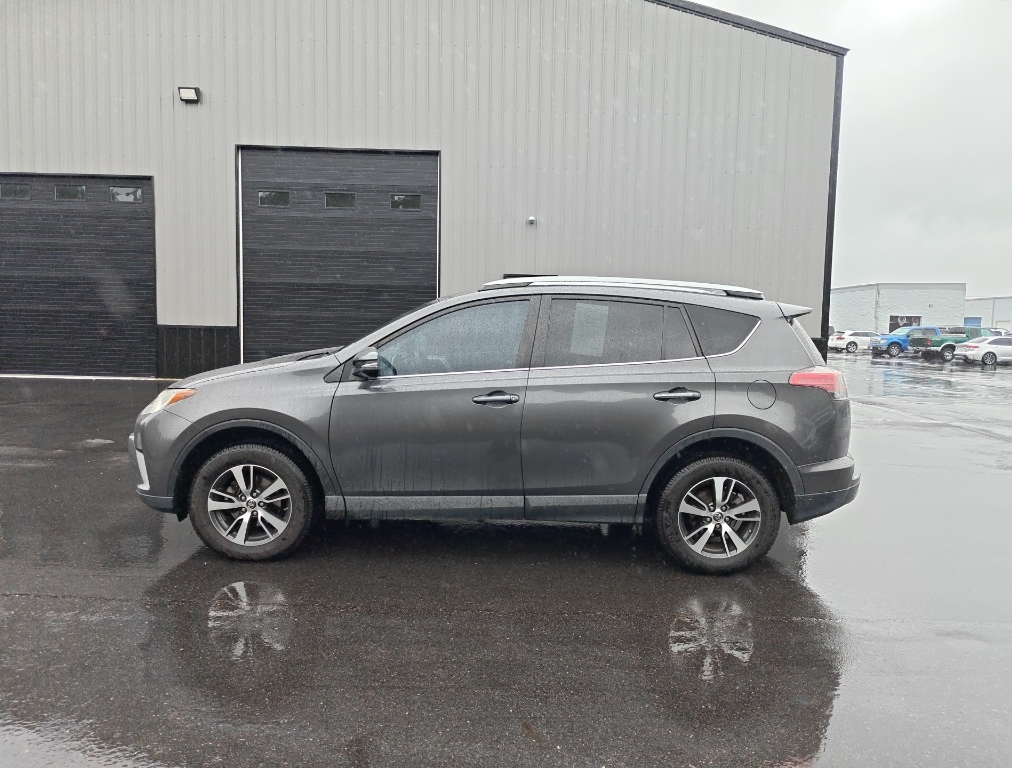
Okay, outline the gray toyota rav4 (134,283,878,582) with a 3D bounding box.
[{"bbox_3d":[-0.095,0.153,4.725,4.610,1.705,1.870,1,5,0],"label":"gray toyota rav4"}]

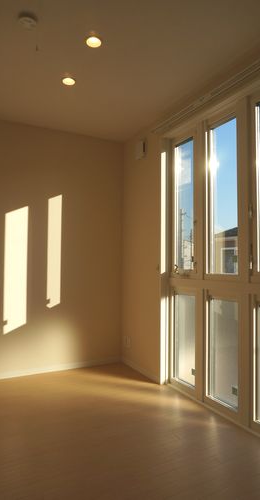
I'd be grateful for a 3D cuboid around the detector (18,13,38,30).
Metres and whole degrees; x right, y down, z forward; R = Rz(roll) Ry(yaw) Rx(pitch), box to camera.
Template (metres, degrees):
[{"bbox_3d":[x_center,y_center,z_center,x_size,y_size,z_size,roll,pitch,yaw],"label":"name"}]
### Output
[{"bbox_3d":[-0.554,-1.248,1.819,0.104,0.033,0.104,0,-2,0],"label":"detector"}]

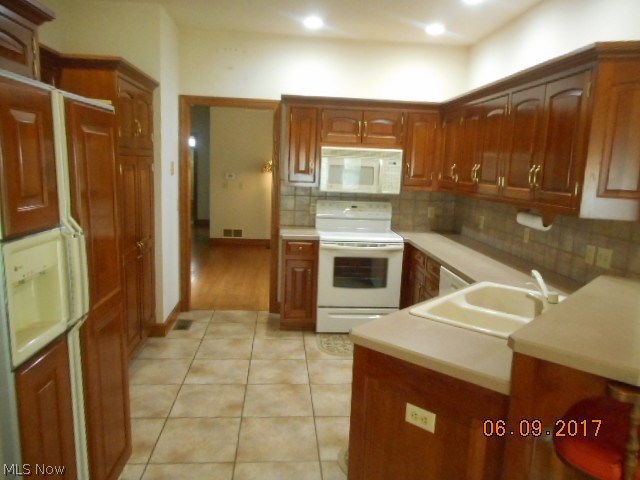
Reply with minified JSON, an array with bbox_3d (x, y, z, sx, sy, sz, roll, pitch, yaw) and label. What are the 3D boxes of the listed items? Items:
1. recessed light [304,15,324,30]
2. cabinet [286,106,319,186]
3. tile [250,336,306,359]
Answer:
[{"bbox_3d":[-0.053,-1.883,3.972,0.170,0.030,0.170,1,9,-5],"label":"recessed light"},{"bbox_3d":[-0.188,-0.886,4.400,0.345,0.750,0.335,1,8,-5],"label":"cabinet"},{"bbox_3d":[-0.348,0.928,3.926,0.440,0.010,0.431,1,9,-5],"label":"tile"}]

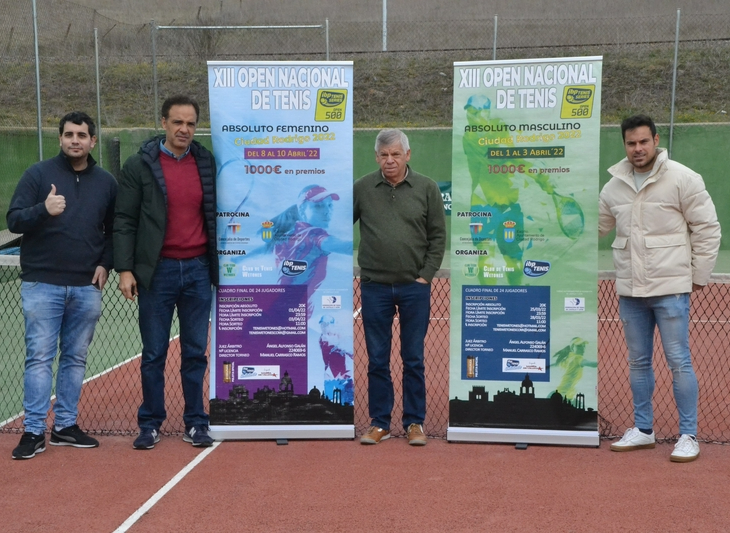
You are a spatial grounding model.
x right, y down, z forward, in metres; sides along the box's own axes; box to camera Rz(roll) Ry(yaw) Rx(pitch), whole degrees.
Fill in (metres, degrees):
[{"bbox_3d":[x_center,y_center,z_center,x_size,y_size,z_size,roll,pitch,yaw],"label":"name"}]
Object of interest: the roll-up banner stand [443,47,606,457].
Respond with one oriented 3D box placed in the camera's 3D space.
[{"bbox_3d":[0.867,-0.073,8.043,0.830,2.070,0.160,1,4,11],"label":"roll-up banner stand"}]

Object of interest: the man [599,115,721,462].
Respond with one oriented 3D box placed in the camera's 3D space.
[{"bbox_3d":[1.534,0.096,7.802,0.660,1.767,0.450,2,4,22],"label":"man"}]

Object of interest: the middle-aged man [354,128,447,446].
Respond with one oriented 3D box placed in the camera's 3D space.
[{"bbox_3d":[0.167,0.107,8.103,0.570,1.704,0.360,0,4,4],"label":"middle-aged man"}]

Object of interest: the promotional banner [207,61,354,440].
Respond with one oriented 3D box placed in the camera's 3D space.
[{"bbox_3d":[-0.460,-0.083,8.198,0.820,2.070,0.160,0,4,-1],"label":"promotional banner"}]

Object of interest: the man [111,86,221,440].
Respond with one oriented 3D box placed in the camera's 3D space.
[{"bbox_3d":[-1.070,0.022,8.041,0.580,1.882,0.380,-1,4,-8],"label":"man"}]

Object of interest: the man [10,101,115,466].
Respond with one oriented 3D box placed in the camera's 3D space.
[{"bbox_3d":[-1.619,0.080,7.875,0.560,1.791,0.460,-1,4,-12],"label":"man"}]

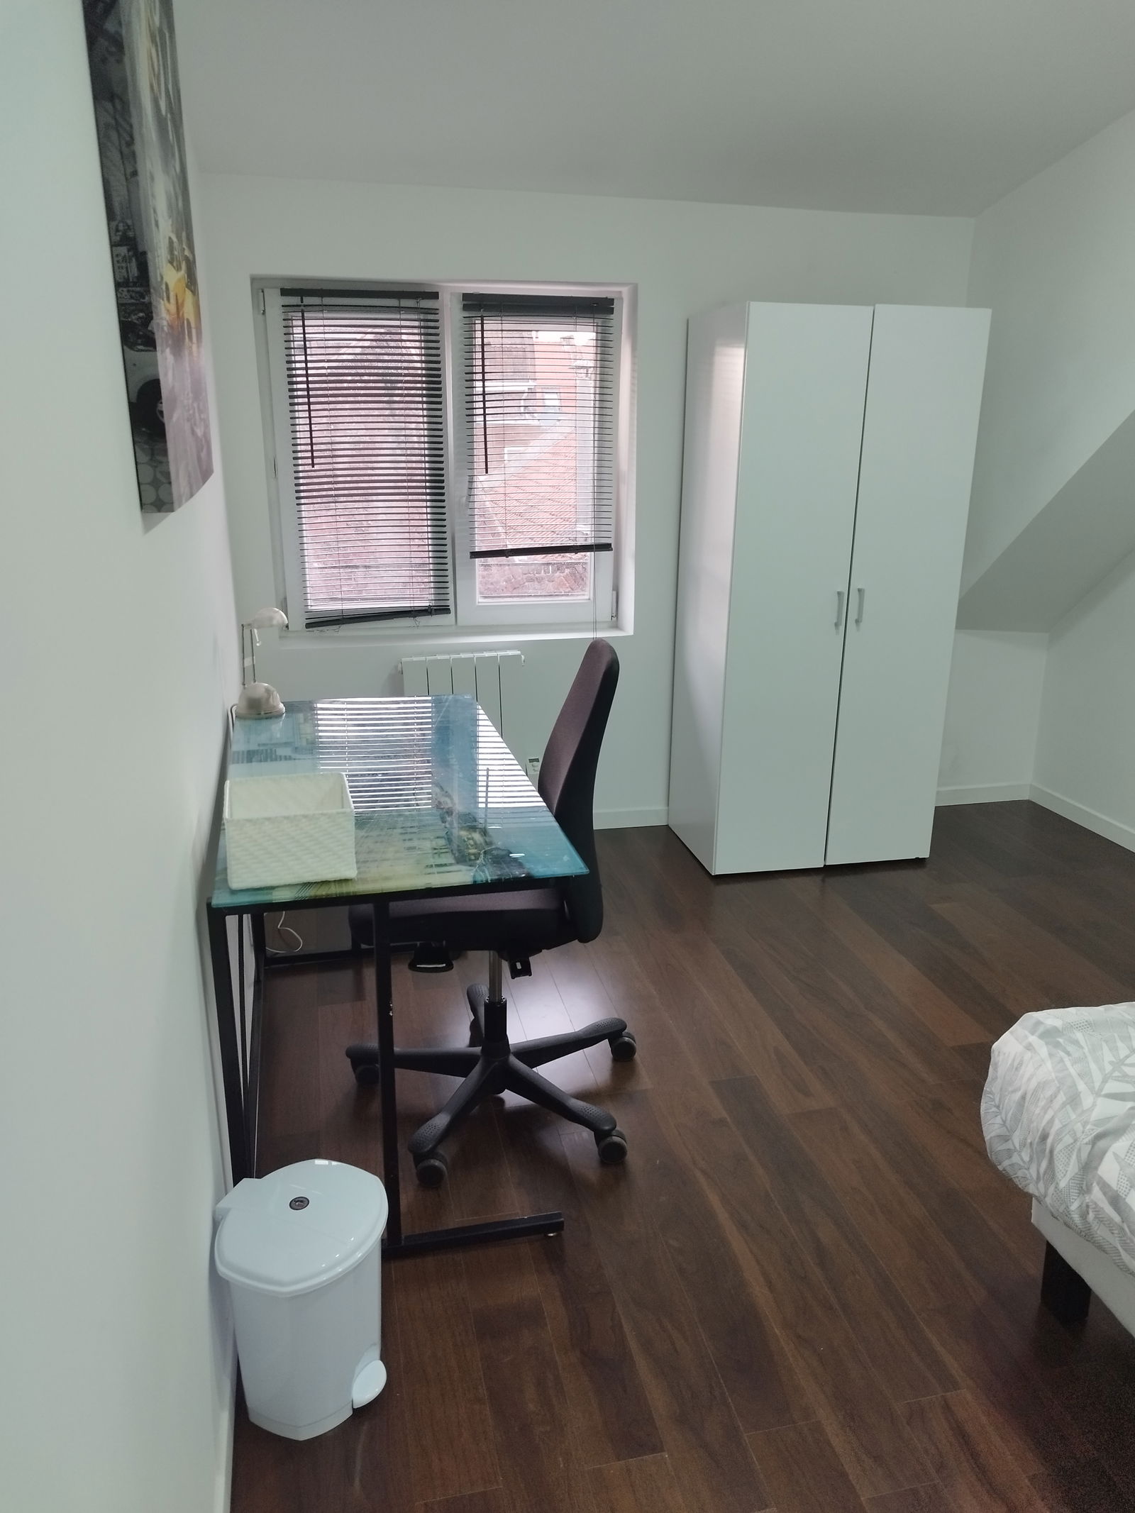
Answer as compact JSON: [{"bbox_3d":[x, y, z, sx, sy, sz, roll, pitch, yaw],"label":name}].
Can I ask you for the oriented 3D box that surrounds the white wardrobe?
[{"bbox_3d":[0.815,-0.532,3.657,0.790,1.765,0.545,-4,18,-13],"label":"white wardrobe"}]

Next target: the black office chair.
[{"bbox_3d":[-0.133,0.263,2.293,0.650,1.035,0.650,-2,17,-6],"label":"black office chair"}]

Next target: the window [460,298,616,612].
[{"bbox_3d":[-0.086,-1.019,3.694,0.520,1.010,0.080,-4,18,-13],"label":"window"}]

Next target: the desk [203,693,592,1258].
[{"bbox_3d":[-0.404,0.383,2.410,0.615,0.733,1.225,-4,18,-13],"label":"desk"}]

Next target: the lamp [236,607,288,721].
[{"bbox_3d":[-0.762,-0.237,2.718,0.145,0.275,0.120,-4,18,-13],"label":"lamp"}]

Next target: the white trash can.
[{"bbox_3d":[-0.394,0.833,1.649,0.250,0.320,0.250,7,18,19],"label":"white trash can"}]

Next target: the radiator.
[{"bbox_3d":[-0.346,-0.064,3.748,0.460,0.590,0.110,-4,18,-13],"label":"radiator"}]

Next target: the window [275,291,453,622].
[{"bbox_3d":[-0.645,-0.950,3.575,0.530,1.070,0.080,-4,18,-13],"label":"window"}]

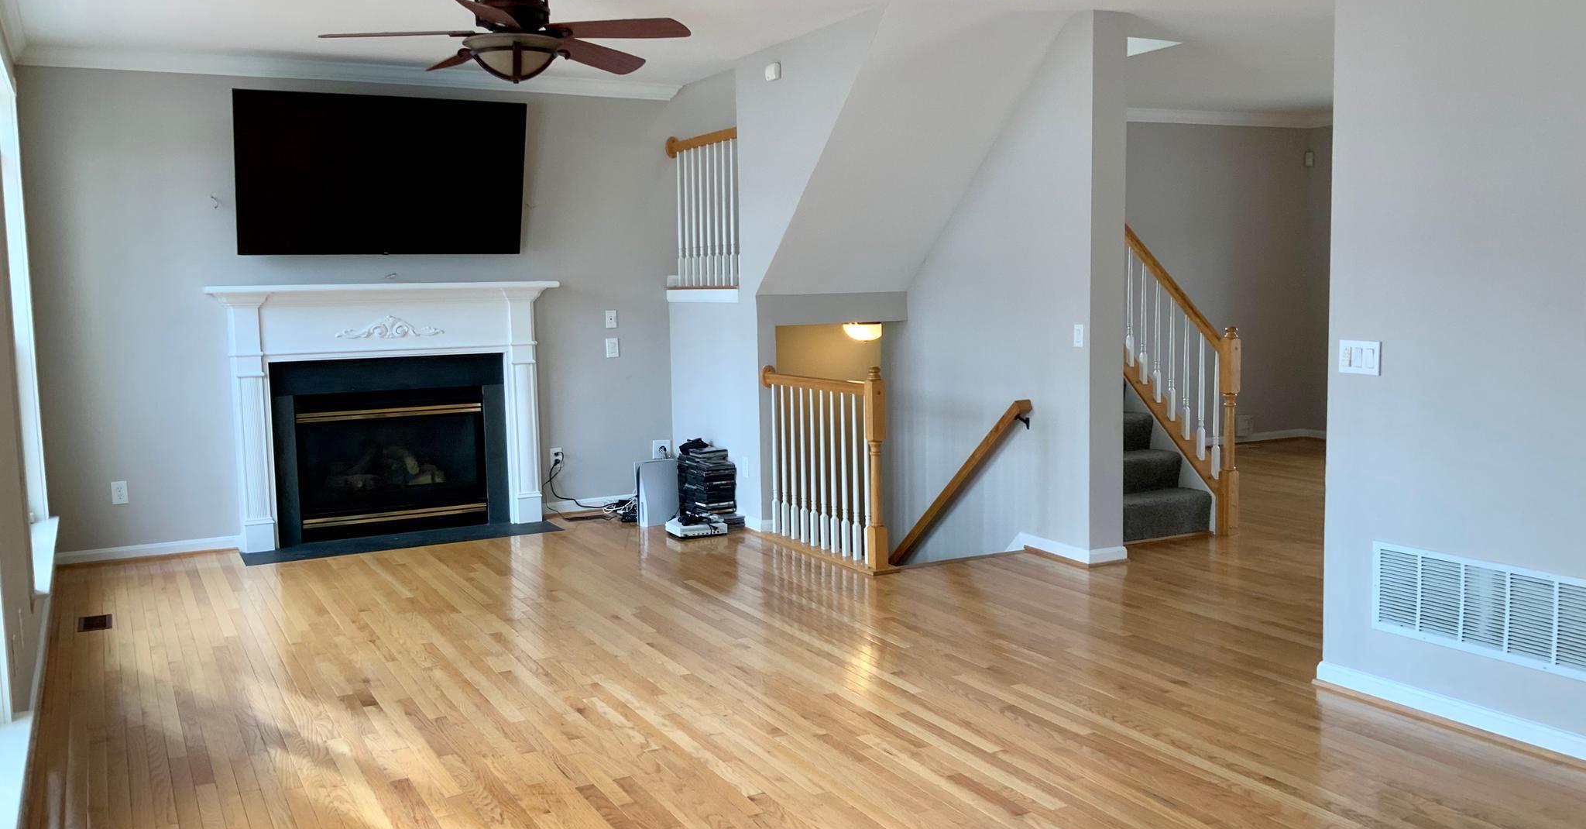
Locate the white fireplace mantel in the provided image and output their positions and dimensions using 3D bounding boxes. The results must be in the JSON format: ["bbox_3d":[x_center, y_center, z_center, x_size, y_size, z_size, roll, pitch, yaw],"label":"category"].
[{"bbox_3d":[-2.352,-0.016,7.862,1.985,1.490,0.211,-4,6,-28],"label":"white fireplace mantel"}]

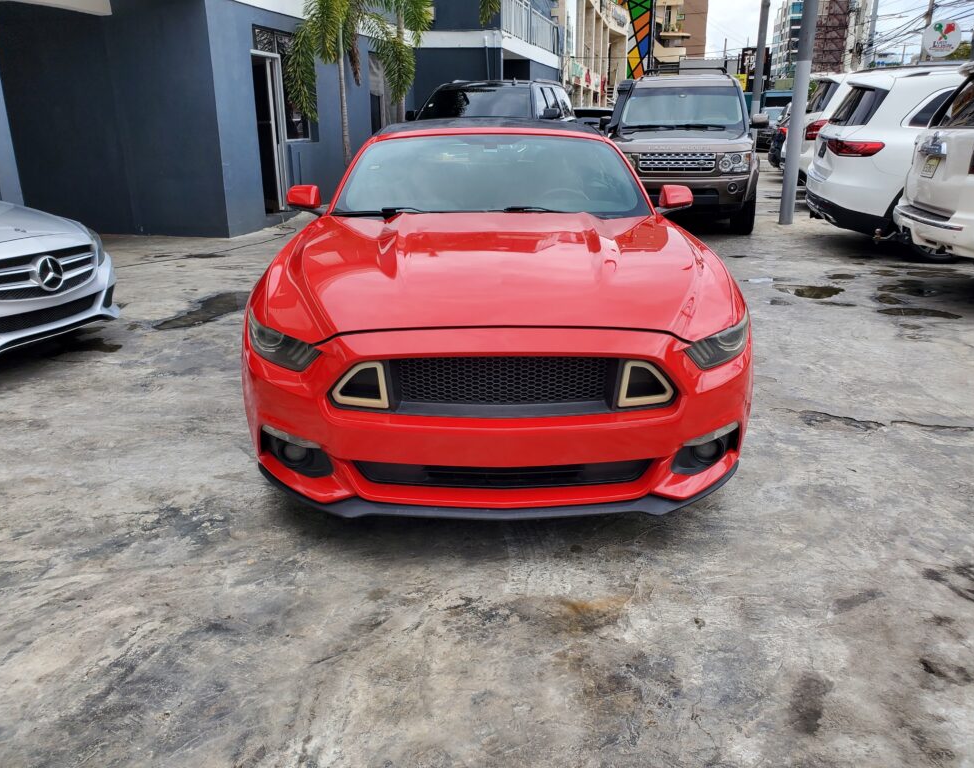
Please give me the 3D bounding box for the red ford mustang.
[{"bbox_3d":[0.020,-0.845,4.478,1.980,1.380,4.780,0,18,-1],"label":"red ford mustang"}]

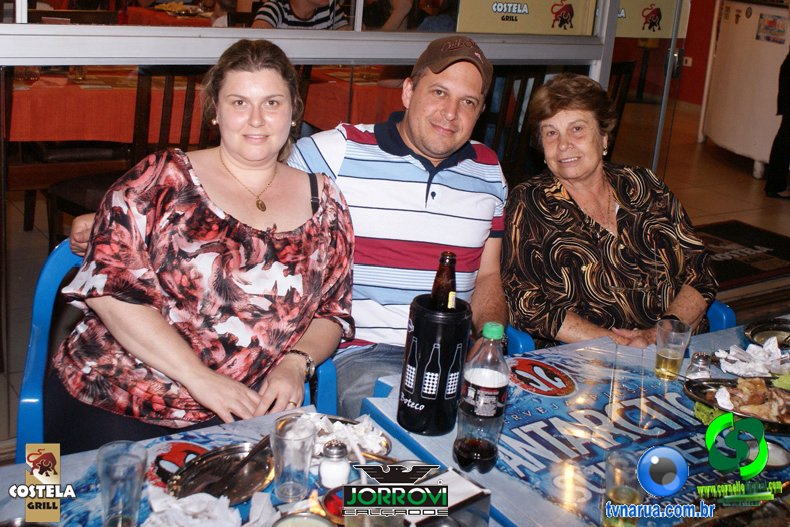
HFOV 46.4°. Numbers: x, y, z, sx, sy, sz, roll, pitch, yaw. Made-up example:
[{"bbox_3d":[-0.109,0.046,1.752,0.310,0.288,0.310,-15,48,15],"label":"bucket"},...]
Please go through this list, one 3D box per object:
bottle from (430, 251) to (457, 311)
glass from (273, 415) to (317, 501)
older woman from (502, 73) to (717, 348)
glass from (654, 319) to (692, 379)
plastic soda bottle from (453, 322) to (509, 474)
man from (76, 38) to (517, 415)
[{"bbox_3d":[0.071,0.121,1.462,0.074,0.285,0.074,5,17,0],"label":"bottle"},{"bbox_3d":[-0.143,0.278,1.300,0.062,0.099,0.062,4,17,-1],"label":"glass"},{"bbox_3d":[0.450,0.253,1.973,0.479,1.233,0.750,3,17,-6],"label":"older woman"},{"bbox_3d":[0.526,0.166,1.754,0.065,0.099,0.065,5,17,0],"label":"glass"},{"bbox_3d":[0.131,0.193,1.348,0.067,0.224,0.067,5,17,0],"label":"plastic soda bottle"},{"bbox_3d":[-0.211,0.219,1.793,0.887,1.302,0.780,2,17,-8],"label":"man"}]

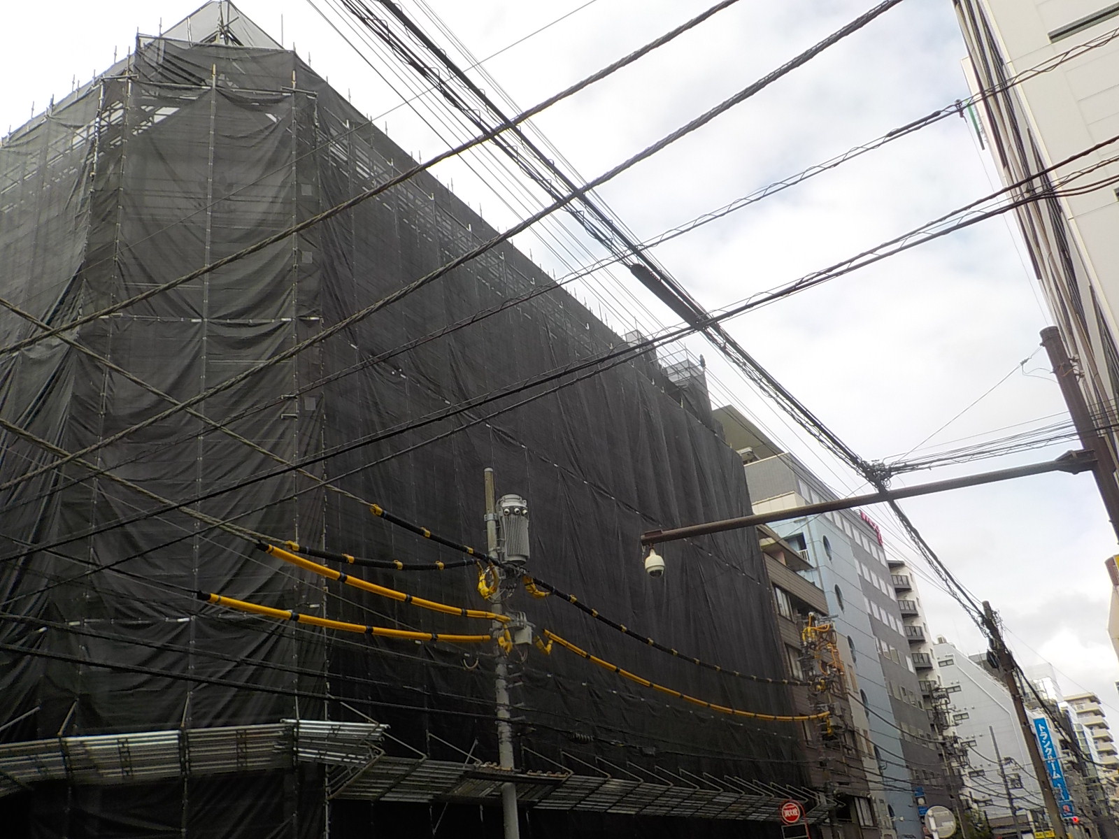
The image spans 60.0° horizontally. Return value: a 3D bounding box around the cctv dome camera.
[{"bbox_3d":[1.140,1.722,11.600,0.235,0.360,0.235,-9,-25,4],"label":"cctv dome camera"}]

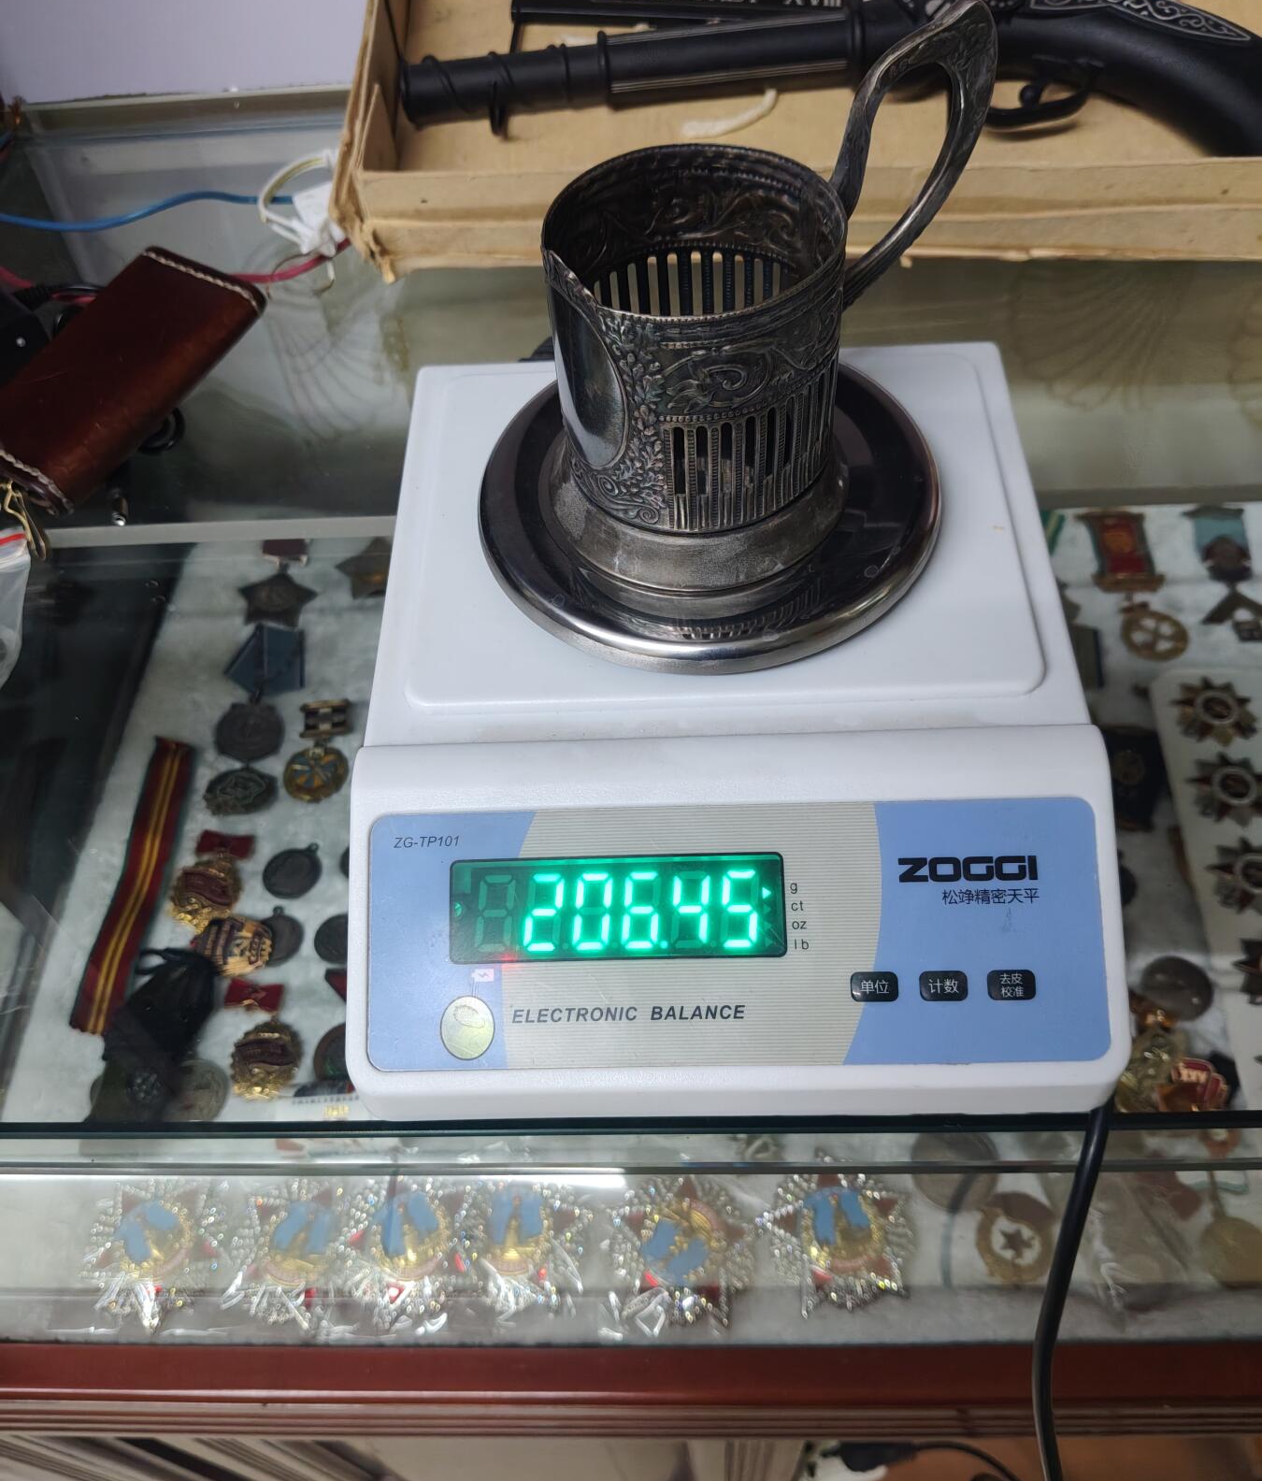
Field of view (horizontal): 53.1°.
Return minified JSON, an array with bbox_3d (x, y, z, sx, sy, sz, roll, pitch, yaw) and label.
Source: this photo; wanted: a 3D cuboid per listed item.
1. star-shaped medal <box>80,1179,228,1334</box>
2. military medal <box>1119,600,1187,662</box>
[{"bbox_3d":[-0.221,0.238,0.587,0.070,0.008,0.070,-38,61,-21],"label":"star-shaped medal"},{"bbox_3d":[0.298,-0.064,0.724,0.037,0.004,0.045,-6,54,0],"label":"military medal"}]

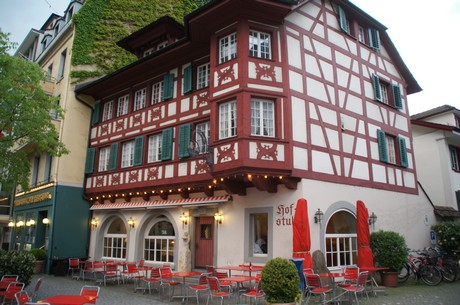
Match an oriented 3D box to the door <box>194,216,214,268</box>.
[{"bbox_3d":[-1.056,3.797,14.576,1.084,2.095,0.100,-10,-17,36],"label":"door"}]

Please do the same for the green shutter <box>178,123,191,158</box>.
[{"bbox_3d":[-2.000,-0.528,15.239,0.640,1.492,0.060,-10,-17,36],"label":"green shutter"}]

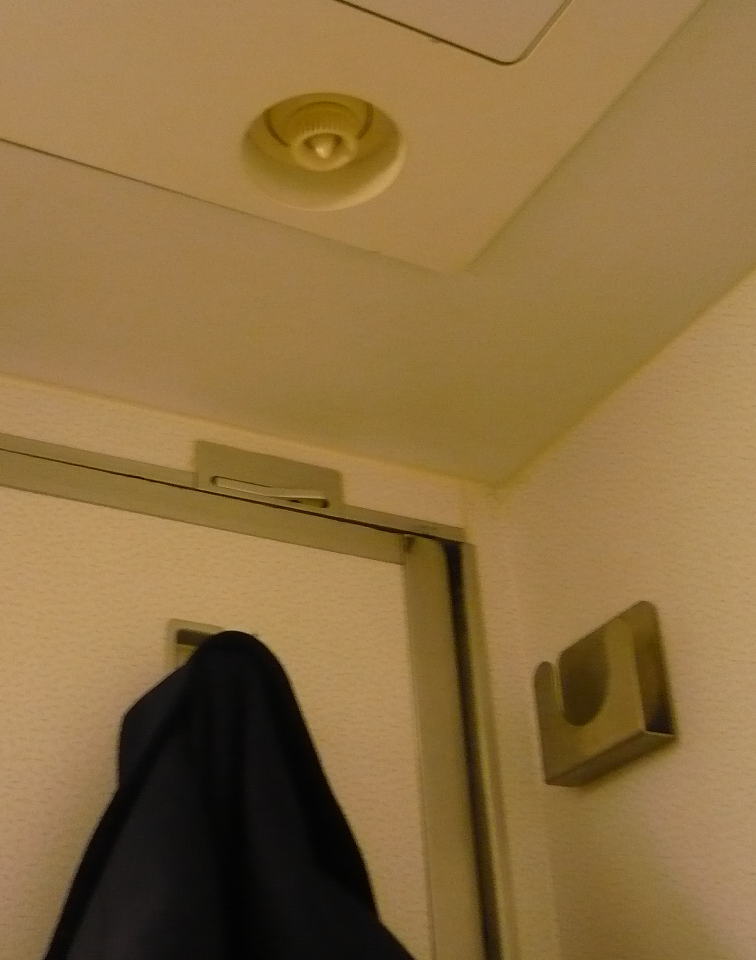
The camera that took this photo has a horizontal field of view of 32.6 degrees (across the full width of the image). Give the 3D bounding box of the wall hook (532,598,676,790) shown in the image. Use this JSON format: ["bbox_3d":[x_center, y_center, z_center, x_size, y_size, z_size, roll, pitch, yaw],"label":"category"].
[{"bbox_3d":[0.100,0.095,0.583,0.018,0.065,0.075,11,-31,-25],"label":"wall hook"}]

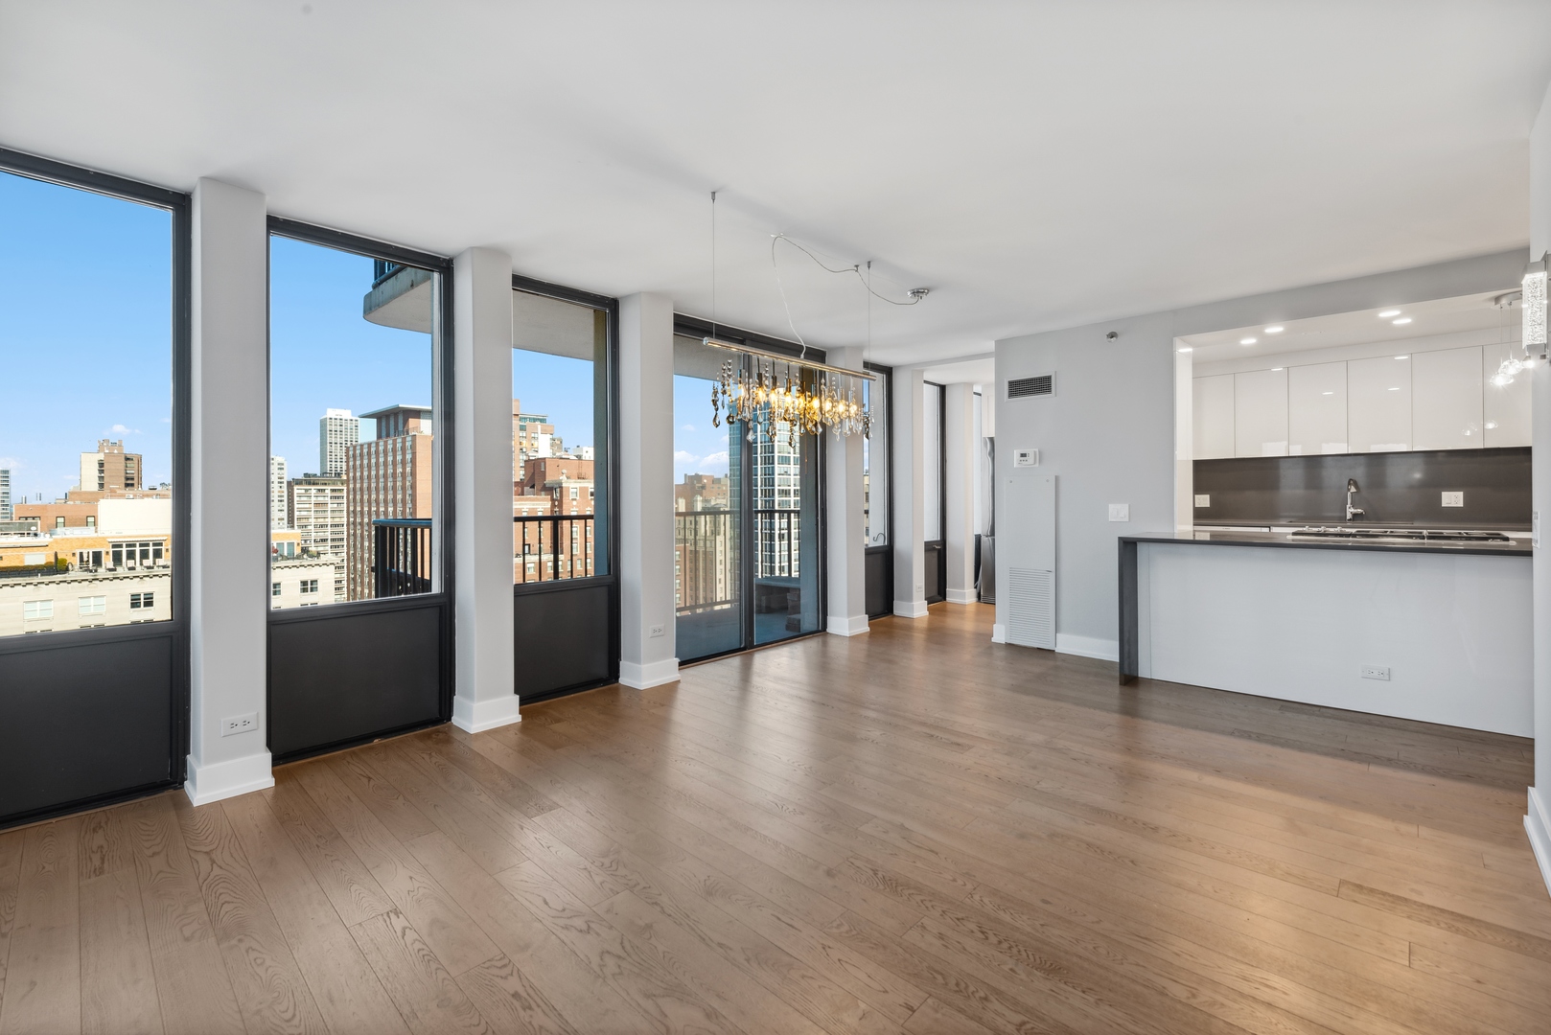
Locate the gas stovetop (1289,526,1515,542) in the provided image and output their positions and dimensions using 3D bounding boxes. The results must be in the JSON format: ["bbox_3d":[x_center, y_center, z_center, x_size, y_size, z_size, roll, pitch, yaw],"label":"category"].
[{"bbox_3d":[3.593,0.093,4.019,0.920,0.060,0.530,1,1,43],"label":"gas stovetop"}]

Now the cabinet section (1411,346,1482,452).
[{"bbox_3d":[5.343,-0.915,5.491,0.396,0.772,0.353,1,1,42],"label":"cabinet section"}]

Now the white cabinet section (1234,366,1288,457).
[{"bbox_3d":[4.460,-0.928,6.294,0.388,0.772,0.353,1,1,42],"label":"white cabinet section"}]

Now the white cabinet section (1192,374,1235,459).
[{"bbox_3d":[4.179,-0.933,6.551,0.374,0.772,0.353,1,1,42],"label":"white cabinet section"}]

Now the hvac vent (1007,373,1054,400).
[{"bbox_3d":[1.965,-1.000,5.327,0.400,0.182,0.025,1,1,43],"label":"hvac vent"}]

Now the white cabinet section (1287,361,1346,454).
[{"bbox_3d":[4.754,-0.924,6.027,0.405,0.772,0.353,1,1,42],"label":"white cabinet section"}]

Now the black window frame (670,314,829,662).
[{"bbox_3d":[-0.193,-0.177,5.342,0.100,2.380,1.800,1,1,43],"label":"black window frame"}]

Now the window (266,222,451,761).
[{"bbox_3d":[-2.015,-0.121,3.356,0.080,2.410,0.860,1,1,43],"label":"window"}]

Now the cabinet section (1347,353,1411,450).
[{"bbox_3d":[5.050,-0.920,5.758,0.396,0.772,0.353,1,1,42],"label":"cabinet section"}]

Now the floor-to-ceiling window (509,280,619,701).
[{"bbox_3d":[-1.281,-0.155,4.135,0.090,2.430,0.820,1,2,41],"label":"floor-to-ceiling window"}]

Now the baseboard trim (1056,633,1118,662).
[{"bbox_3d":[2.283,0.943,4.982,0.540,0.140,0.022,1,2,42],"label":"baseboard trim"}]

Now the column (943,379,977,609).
[{"bbox_3d":[2.051,-0.252,7.601,0.245,2.379,0.245,1,2,41],"label":"column"}]

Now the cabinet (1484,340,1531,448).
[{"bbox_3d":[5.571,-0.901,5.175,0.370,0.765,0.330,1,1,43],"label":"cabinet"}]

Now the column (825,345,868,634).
[{"bbox_3d":[0.627,-0.222,6.035,0.250,2.440,0.250,1,1,43],"label":"column"}]

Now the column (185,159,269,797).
[{"bbox_3d":[-2.243,-0.110,2.830,0.245,2.430,0.245,1,2,41],"label":"column"}]

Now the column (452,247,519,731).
[{"bbox_3d":[-1.532,-0.142,3.659,0.250,2.440,0.240,1,1,43],"label":"column"}]

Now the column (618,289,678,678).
[{"bbox_3d":[-0.815,-0.166,4.415,0.245,2.430,0.245,1,2,41],"label":"column"}]

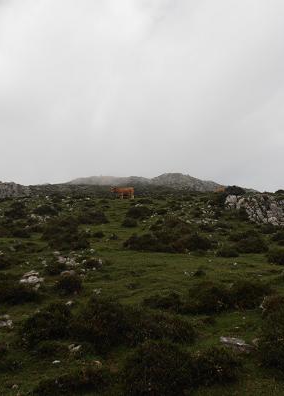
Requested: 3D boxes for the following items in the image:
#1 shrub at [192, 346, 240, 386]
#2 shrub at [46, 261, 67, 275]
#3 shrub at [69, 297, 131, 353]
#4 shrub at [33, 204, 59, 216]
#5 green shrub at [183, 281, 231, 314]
[{"bbox_3d":[0.731,1.628,3.593,0.471,0.341,0.400,0,-4,0],"label":"shrub"},{"bbox_3d":[-1.634,1.313,6.925,0.395,0.253,0.336,0,-4,0],"label":"shrub"},{"bbox_3d":[-0.427,1.307,3.814,0.612,0.528,0.520,0,-4,0],"label":"shrub"},{"bbox_3d":[-4.928,0.641,18.728,1.252,0.608,1.064,0,-4,0],"label":"shrub"},{"bbox_3d":[0.853,1.319,4.875,0.617,0.415,0.525,0,-4,0],"label":"green shrub"}]

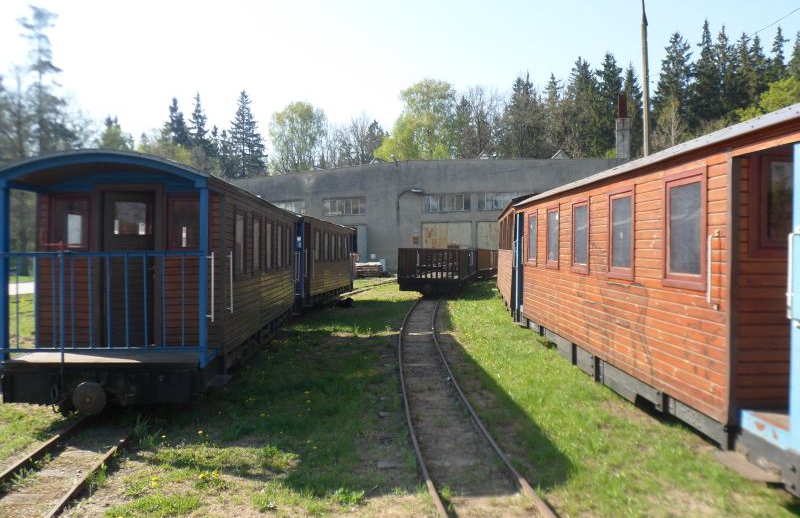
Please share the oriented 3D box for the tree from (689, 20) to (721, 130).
[{"bbox_3d":[31.823,-12.158,64.813,5.000,25.576,5.000,0,1,0],"label":"tree"}]

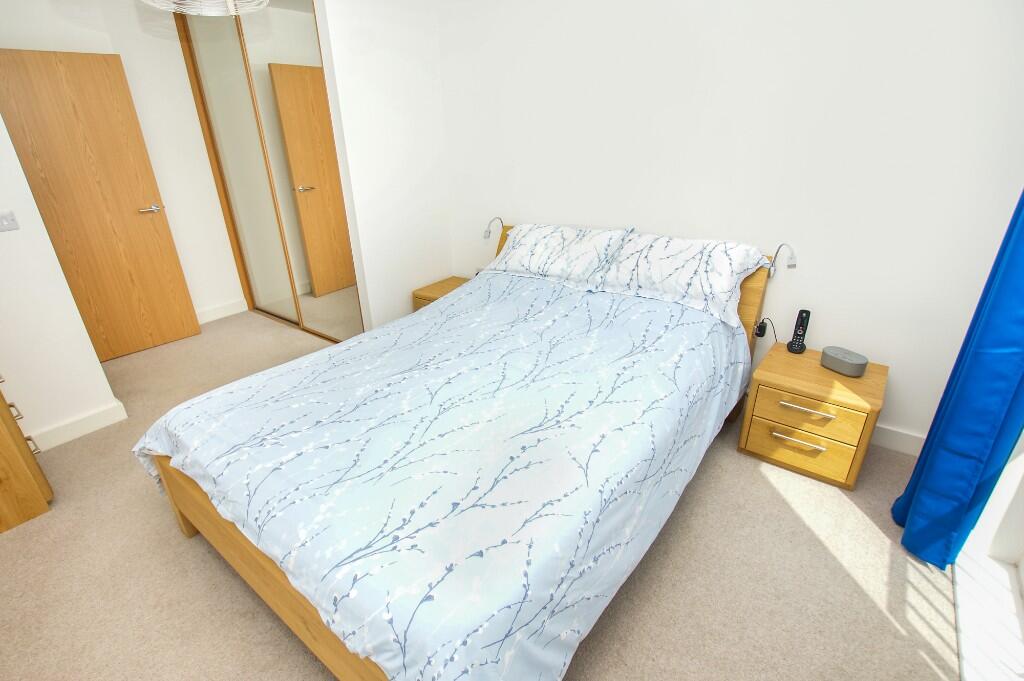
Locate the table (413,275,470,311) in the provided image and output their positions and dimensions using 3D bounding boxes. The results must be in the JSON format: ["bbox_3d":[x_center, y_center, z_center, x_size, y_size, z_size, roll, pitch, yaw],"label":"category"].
[{"bbox_3d":[-0.461,-0.234,3.528,0.470,0.420,0.490,15,28,34],"label":"table"}]

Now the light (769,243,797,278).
[{"bbox_3d":[1.354,-0.395,2.120,0.100,0.168,0.090,15,28,34],"label":"light"}]

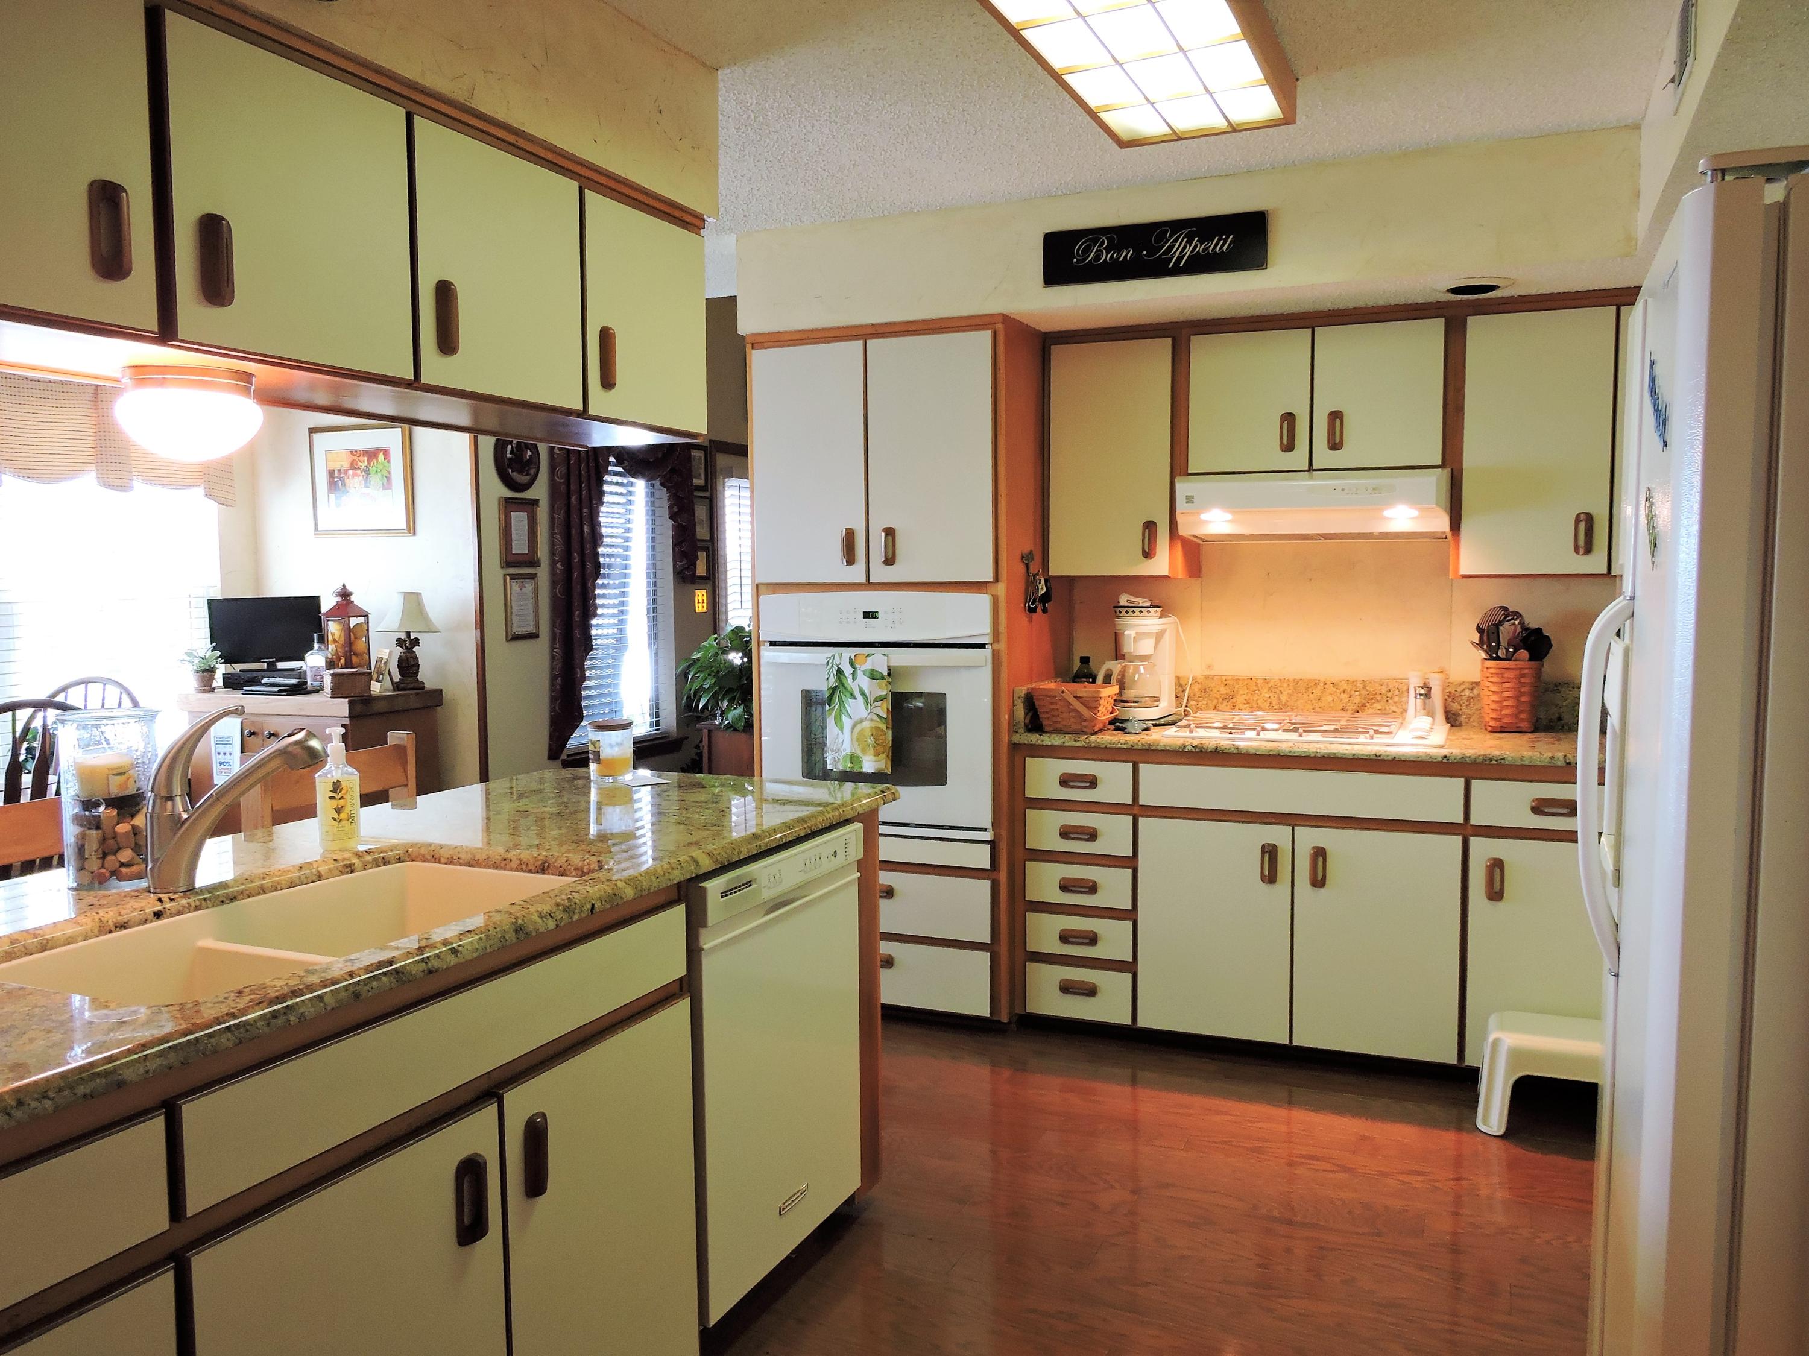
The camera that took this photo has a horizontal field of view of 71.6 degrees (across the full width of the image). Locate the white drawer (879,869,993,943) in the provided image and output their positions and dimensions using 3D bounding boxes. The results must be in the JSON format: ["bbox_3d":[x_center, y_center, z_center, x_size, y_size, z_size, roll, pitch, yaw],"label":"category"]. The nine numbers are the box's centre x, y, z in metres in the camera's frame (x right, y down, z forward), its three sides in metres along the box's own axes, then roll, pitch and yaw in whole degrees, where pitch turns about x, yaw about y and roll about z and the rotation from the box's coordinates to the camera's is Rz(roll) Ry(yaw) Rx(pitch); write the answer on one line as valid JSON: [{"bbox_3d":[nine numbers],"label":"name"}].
[{"bbox_3d":[-0.023,0.675,4.086,0.760,0.192,0.450,1,5,20],"label":"white drawer"}]

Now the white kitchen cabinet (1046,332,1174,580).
[{"bbox_3d":[0.689,-0.682,4.005,0.375,0.709,0.320,1,5,20],"label":"white kitchen cabinet"}]

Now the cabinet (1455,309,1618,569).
[{"bbox_3d":[1.779,-0.647,3.561,0.374,0.703,0.330,1,4,21],"label":"cabinet"}]

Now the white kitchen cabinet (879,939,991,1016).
[{"bbox_3d":[-0.014,0.873,4.049,0.757,0.205,0.500,1,4,21],"label":"white kitchen cabinet"}]

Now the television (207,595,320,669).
[{"bbox_3d":[-2.808,-0.198,5.500,0.500,0.335,0.140,0,4,0],"label":"television"}]

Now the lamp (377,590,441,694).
[{"bbox_3d":[-2.204,-0.160,5.570,0.293,0.440,0.285,1,5,20],"label":"lamp"}]

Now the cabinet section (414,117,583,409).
[{"bbox_3d":[-0.770,-0.655,2.092,0.320,0.391,0.365,2,5,26],"label":"cabinet section"}]

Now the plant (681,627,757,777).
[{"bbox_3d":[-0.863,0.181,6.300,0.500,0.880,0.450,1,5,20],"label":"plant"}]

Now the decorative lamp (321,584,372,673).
[{"bbox_3d":[-2.423,-0.181,5.450,0.165,0.450,0.165,1,5,20],"label":"decorative lamp"}]

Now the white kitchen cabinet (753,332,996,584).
[{"bbox_3d":[-0.018,-0.654,3.942,0.757,0.709,0.500,1,4,21],"label":"white kitchen cabinet"}]

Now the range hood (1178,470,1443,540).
[{"bbox_3d":[1.201,-0.507,3.697,0.745,0.168,0.460,1,4,21],"label":"range hood"}]

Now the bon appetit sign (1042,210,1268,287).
[{"bbox_3d":[0.687,-1.176,3.458,0.610,0.151,0.025,1,5,20],"label":"bon appetit sign"}]

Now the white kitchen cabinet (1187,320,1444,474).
[{"bbox_3d":[1.230,-0.810,3.756,0.703,0.409,0.330,1,4,21],"label":"white kitchen cabinet"}]

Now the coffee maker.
[{"bbox_3d":[0.738,-0.046,3.953,0.175,0.335,0.215,3,5,36],"label":"coffee maker"}]

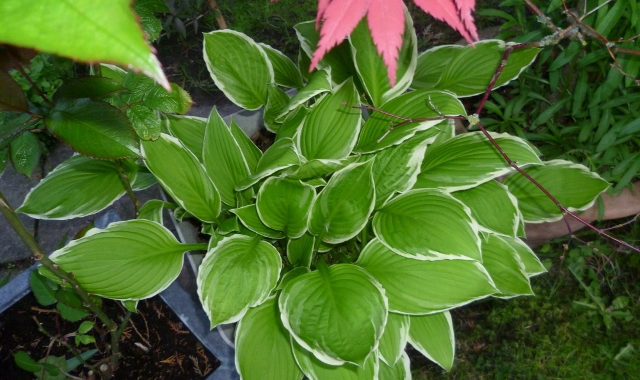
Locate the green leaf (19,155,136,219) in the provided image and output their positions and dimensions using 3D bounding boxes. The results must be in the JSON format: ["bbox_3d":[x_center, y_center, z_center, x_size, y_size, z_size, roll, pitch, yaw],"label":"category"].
[{"bbox_3d":[-0.409,-0.006,0.873,0.206,0.032,0.105,-21,55,-5],"label":"green leaf"}]

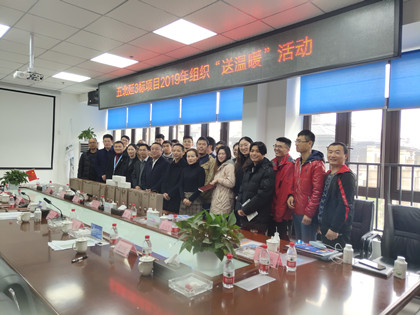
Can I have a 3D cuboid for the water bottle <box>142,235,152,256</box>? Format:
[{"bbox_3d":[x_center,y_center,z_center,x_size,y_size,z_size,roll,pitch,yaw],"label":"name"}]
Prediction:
[{"bbox_3d":[-0.425,0.622,2.399,0.063,0.178,0.063,3,-1,-9],"label":"water bottle"}]

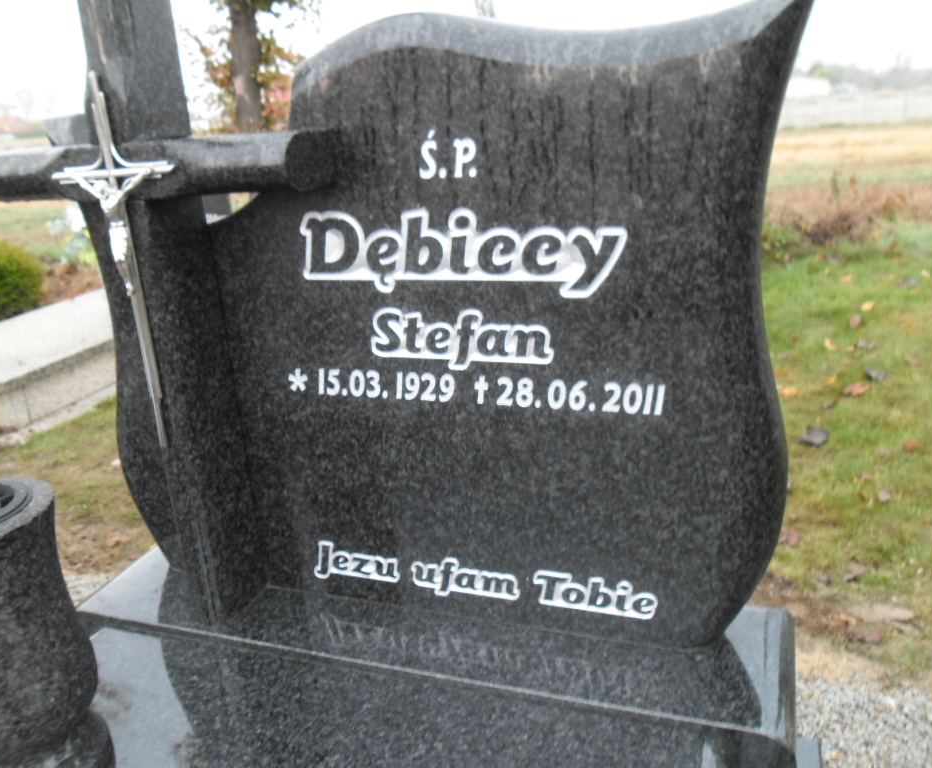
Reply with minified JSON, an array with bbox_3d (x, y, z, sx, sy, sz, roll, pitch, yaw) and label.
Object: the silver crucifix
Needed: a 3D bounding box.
[{"bbox_3d":[-0.410,-0.132,0.964,0.180,0.457,0.040,3,19,19],"label":"silver crucifix"}]

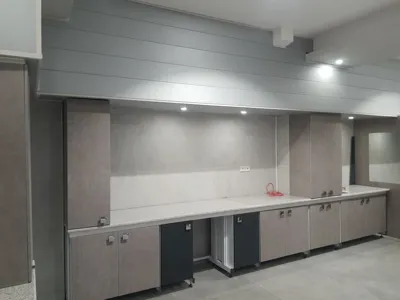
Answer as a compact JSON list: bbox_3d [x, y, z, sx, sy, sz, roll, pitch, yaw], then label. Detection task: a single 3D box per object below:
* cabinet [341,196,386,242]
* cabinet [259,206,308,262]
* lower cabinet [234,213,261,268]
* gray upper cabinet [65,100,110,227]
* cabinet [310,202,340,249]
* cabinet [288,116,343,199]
[{"bbox_3d":[2.833,1.222,5.680,1.343,0.715,0.600,0,-1,-29],"label":"cabinet"},{"bbox_3d":[1.134,1.229,4.727,0.971,0.715,0.600,0,-1,-29],"label":"cabinet"},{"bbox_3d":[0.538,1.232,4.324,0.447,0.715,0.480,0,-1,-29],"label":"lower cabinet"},{"bbox_3d":[-1.261,0.136,3.350,0.431,1.367,0.400,0,-1,-29],"label":"gray upper cabinet"},{"bbox_3d":[1.904,1.226,5.159,0.767,0.715,0.600,0,-1,-29],"label":"cabinet"},{"bbox_3d":[2.039,0.102,5.282,0.795,1.407,0.460,0,-1,-29],"label":"cabinet"}]

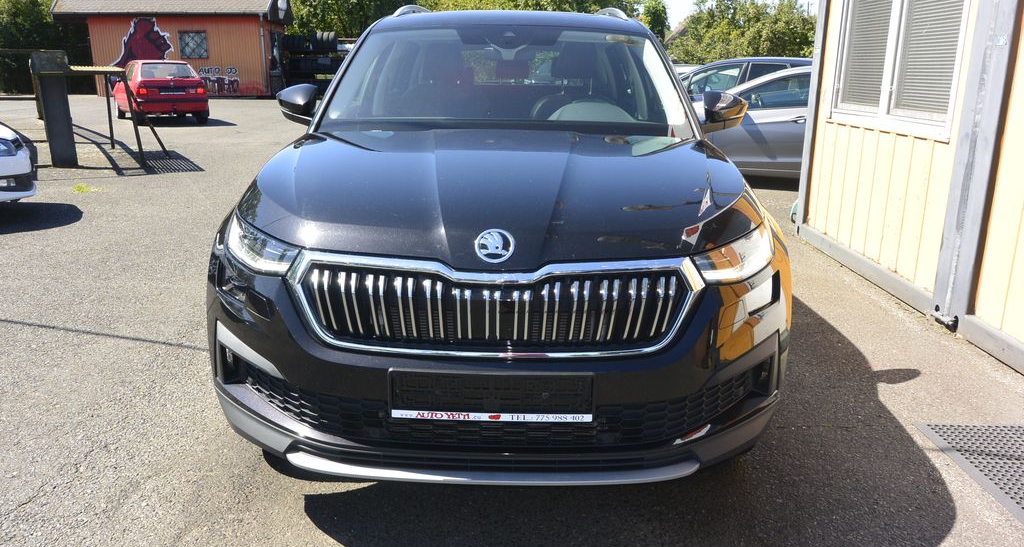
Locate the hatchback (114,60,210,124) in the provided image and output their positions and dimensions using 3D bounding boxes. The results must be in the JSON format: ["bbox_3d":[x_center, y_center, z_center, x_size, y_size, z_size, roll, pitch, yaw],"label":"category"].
[{"bbox_3d":[-8.571,-4.445,18.616,1.640,1.410,3.860,-9,18,-32],"label":"hatchback"}]

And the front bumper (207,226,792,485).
[{"bbox_3d":[-0.046,0.214,2.232,1.860,0.620,0.550,1,15,1],"label":"front bumper"}]

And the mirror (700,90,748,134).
[{"bbox_3d":[0.917,-0.722,3.360,0.235,0.175,0.170,1,15,1],"label":"mirror"}]

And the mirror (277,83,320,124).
[{"bbox_3d":[-0.933,-0.752,3.398,0.235,0.175,0.170,1,15,1],"label":"mirror"}]

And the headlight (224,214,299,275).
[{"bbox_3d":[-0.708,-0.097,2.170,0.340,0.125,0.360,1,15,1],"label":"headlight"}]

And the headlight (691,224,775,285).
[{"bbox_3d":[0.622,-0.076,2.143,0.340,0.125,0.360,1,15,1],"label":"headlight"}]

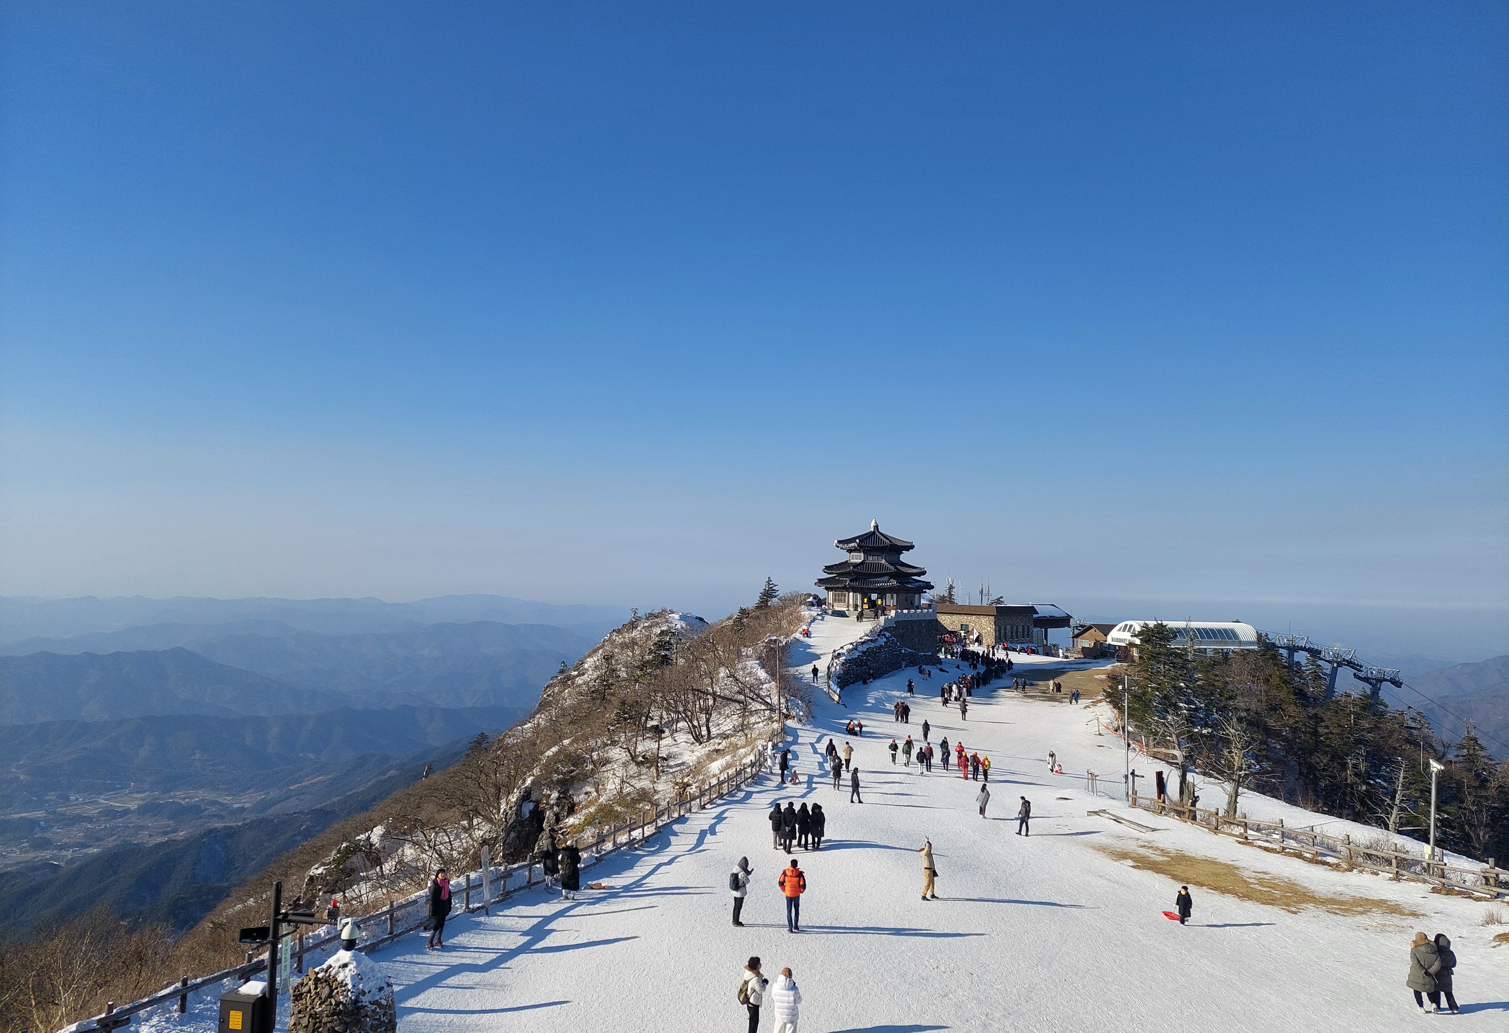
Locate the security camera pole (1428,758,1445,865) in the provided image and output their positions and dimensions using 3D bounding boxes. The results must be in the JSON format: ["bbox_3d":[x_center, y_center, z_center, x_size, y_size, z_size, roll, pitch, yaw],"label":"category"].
[{"bbox_3d":[29.075,12.777,46.500,0.600,5.000,0.600,3,-3,-24],"label":"security camera pole"}]

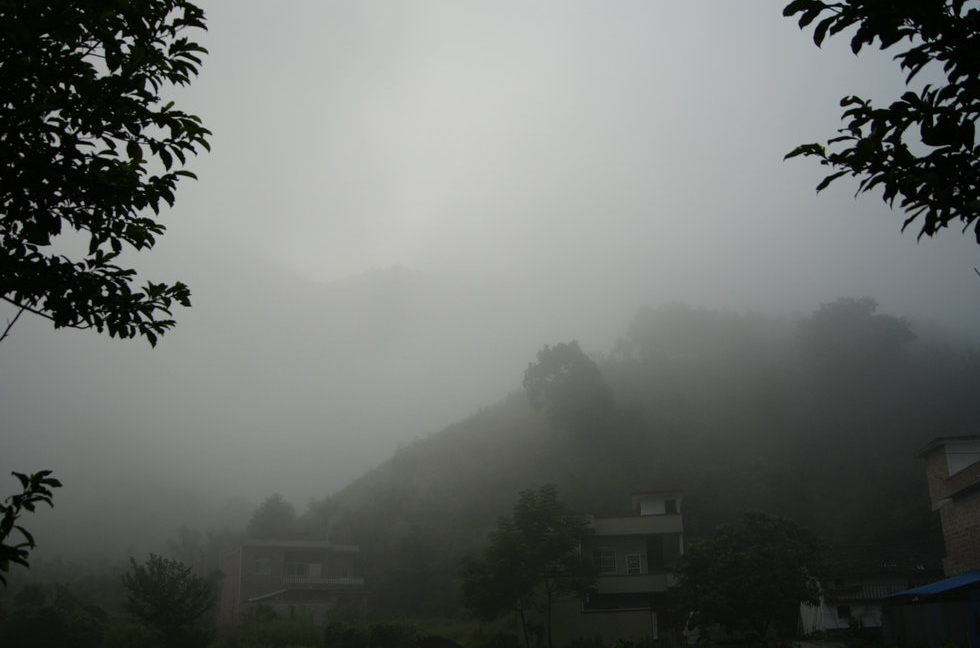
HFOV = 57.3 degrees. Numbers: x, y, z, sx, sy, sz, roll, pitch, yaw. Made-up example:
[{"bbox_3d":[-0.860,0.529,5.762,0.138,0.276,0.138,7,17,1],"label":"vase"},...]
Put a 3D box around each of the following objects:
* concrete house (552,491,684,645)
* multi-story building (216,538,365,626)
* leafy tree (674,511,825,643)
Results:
[{"bbox_3d":[8.004,15.419,56.500,7.426,8.586,8.000,-4,-17,8],"label":"concrete house"},{"bbox_3d":[-18.168,23.842,82.500,11.310,7.206,8.500,7,-19,-25],"label":"multi-story building"},{"bbox_3d":[13.153,12.823,45.500,7.400,6.500,7.200,-1,-17,0],"label":"leafy tree"}]

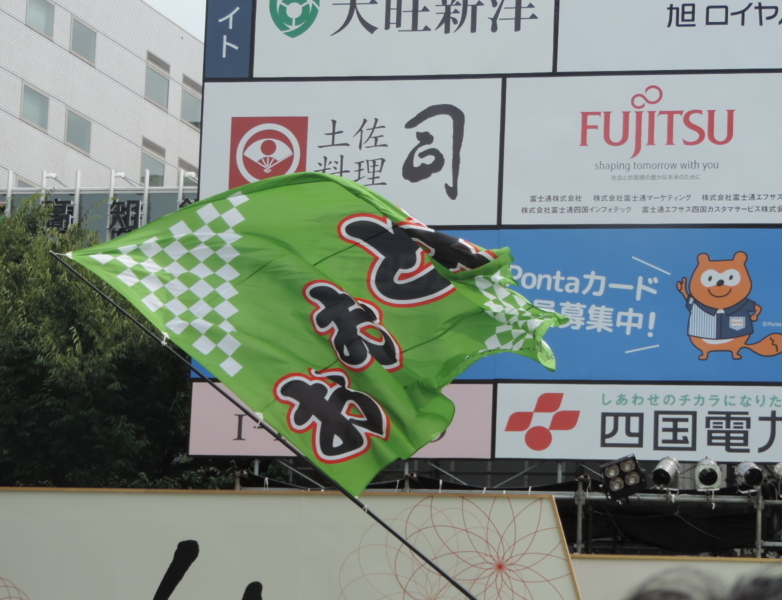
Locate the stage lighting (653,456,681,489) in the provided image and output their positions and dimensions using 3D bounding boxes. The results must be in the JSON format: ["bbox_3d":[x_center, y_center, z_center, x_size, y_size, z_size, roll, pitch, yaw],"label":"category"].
[{"bbox_3d":[2.697,1.695,27.250,0.250,0.260,0.330,-1,16,23],"label":"stage lighting"}]

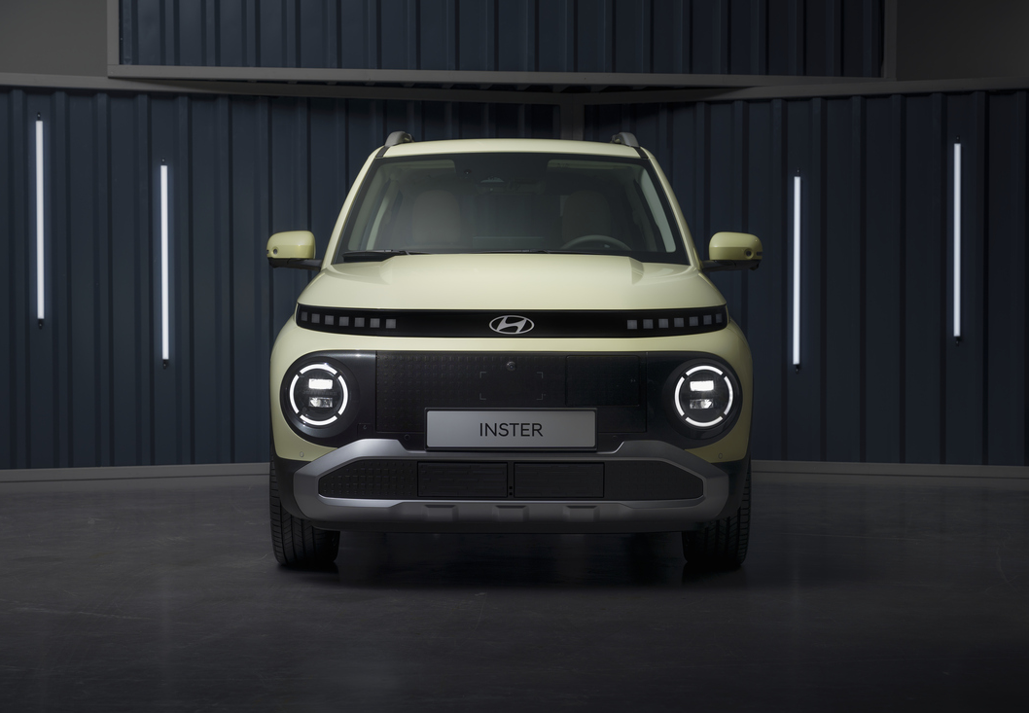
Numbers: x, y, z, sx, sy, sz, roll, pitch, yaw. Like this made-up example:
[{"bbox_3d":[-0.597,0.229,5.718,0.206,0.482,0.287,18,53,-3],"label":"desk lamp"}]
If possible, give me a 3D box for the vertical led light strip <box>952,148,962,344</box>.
[{"bbox_3d":[2.376,-0.621,10.207,0.034,1.121,0.036,0,1,18],"label":"vertical led light strip"}]

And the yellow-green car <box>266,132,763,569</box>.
[{"bbox_3d":[-0.006,-0.107,7.760,1.800,1.600,3.825,0,1,0],"label":"yellow-green car"}]

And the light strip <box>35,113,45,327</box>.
[{"bbox_3d":[-2.481,-0.708,9.945,0.034,1.120,0.036,0,1,-20],"label":"light strip"}]

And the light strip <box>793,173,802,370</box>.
[{"bbox_3d":[1.554,-0.467,10.470,0.034,1.121,0.036,0,1,18],"label":"light strip"}]

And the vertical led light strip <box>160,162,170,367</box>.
[{"bbox_3d":[-1.871,-0.495,10.177,0.034,1.121,0.036,0,1,-20],"label":"vertical led light strip"}]

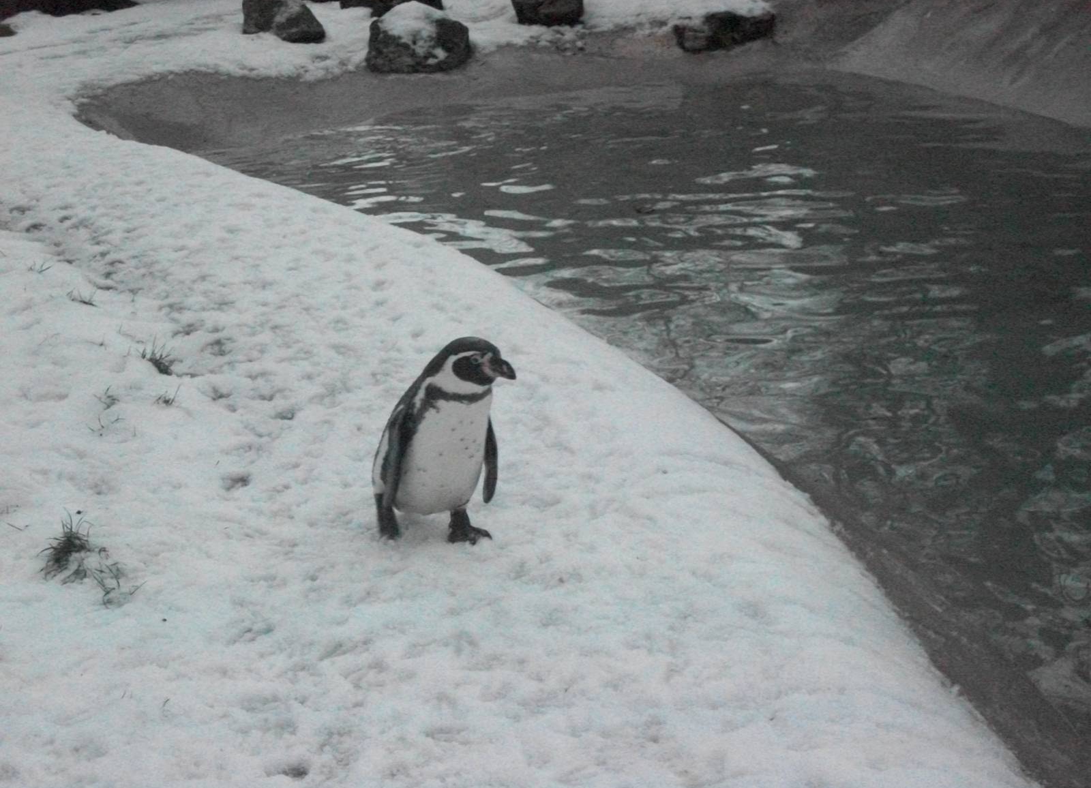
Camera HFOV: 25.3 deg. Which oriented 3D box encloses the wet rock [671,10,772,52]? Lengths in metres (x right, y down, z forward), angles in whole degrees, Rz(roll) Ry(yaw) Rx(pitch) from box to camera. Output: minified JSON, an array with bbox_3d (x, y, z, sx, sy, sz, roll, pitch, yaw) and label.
[{"bbox_3d":[1.300,-2.645,17.600,0.710,0.280,0.460,-3,14,-12],"label":"wet rock"}]

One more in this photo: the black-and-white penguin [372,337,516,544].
[{"bbox_3d":[-0.250,0.112,6.000,0.280,0.520,0.310,-12,19,-40],"label":"black-and-white penguin"}]

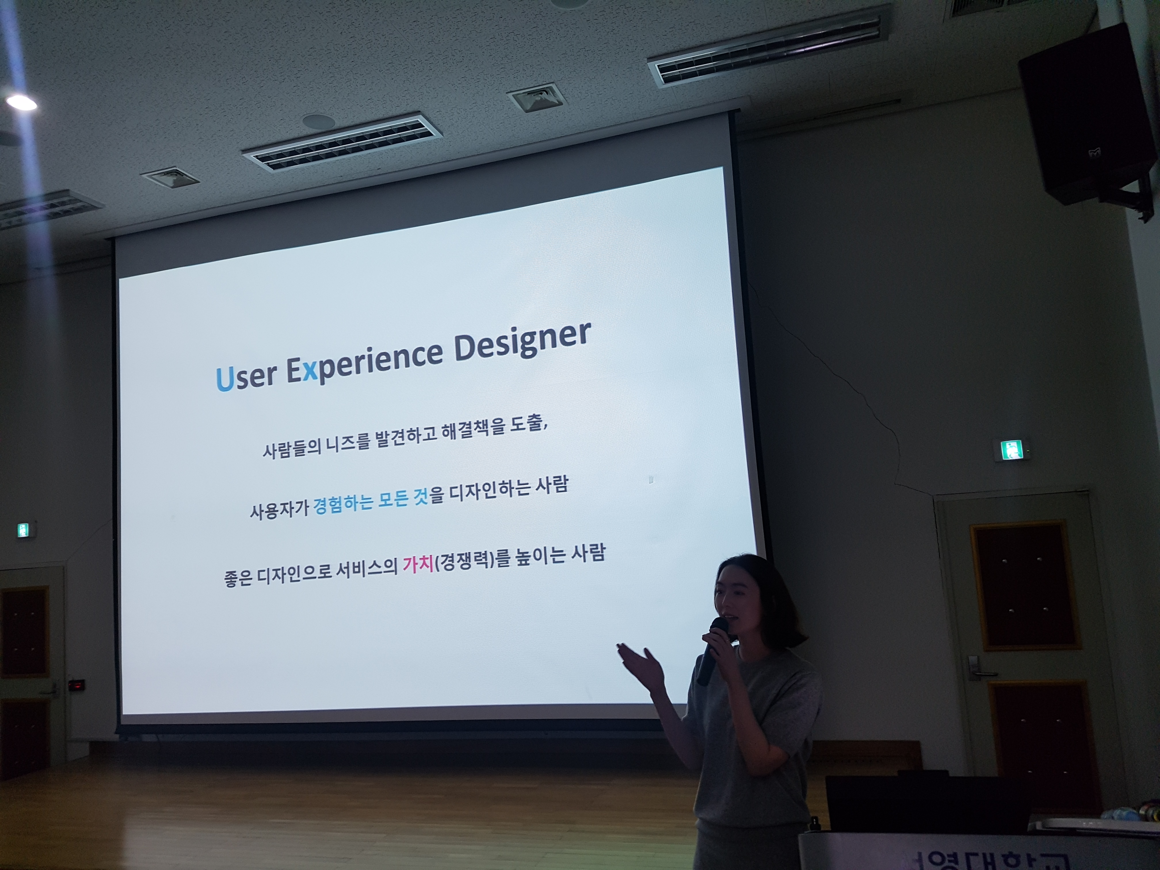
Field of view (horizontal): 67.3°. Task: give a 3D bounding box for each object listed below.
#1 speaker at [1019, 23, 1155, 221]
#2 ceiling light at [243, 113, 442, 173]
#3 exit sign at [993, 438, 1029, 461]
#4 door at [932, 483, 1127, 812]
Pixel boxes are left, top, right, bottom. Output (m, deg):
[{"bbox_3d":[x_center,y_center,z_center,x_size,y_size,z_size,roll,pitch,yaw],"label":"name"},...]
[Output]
[{"bbox_3d":[2.454,-1.482,4.227,0.448,0.720,0.400,-10,-5,28],"label":"speaker"},{"bbox_3d":[-1.531,-1.887,5.611,1.290,0.060,0.335,-6,-7,16],"label":"ceiling light"},{"bbox_3d":[2.657,0.087,5.353,0.200,0.140,0.045,-6,-7,16],"label":"exit sign"},{"bbox_3d":[2.720,1.377,5.236,0.873,2.080,0.080,-6,-7,16],"label":"door"}]

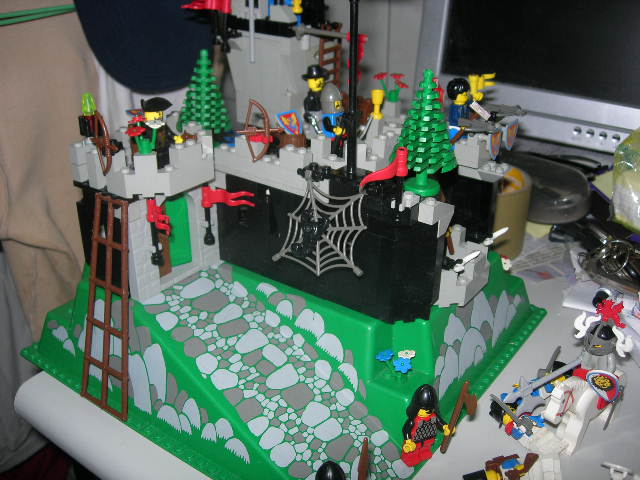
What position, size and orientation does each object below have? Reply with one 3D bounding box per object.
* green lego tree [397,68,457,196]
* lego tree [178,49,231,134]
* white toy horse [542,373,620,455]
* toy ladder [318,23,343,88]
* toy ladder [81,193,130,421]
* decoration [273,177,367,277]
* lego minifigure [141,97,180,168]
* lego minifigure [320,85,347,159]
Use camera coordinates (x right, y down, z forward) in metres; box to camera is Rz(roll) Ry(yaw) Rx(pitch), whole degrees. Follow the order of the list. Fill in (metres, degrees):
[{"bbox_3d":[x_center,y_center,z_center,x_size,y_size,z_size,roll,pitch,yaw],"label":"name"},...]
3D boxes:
[{"bbox_3d":[0.056,-0.056,0.362,0.036,0.065,0.036,0,26,0],"label":"green lego tree"},{"bbox_3d":[-0.070,-0.086,0.438,0.036,0.065,0.036,0,26,0],"label":"lego tree"},{"bbox_3d":[0.138,0.089,0.377,0.058,0.042,0.017,-23,34,-39],"label":"white toy horse"},{"bbox_3d":[0.008,-0.119,0.481,0.005,0.056,0.022,18,31,33],"label":"toy ladder"},{"bbox_3d":[-0.117,0.037,0.389,0.041,0.127,0.004,17,18,34],"label":"toy ladder"},{"bbox_3d":[-0.002,-0.006,0.376,0.057,0.060,0.007,11,28,21],"label":"decoration"},{"bbox_3d":[-0.095,-0.062,0.419,0.016,0.043,0.025,19,32,34],"label":"lego minifigure"},{"bbox_3d":[0.008,-0.070,0.413,0.017,0.043,0.025,21,33,36],"label":"lego minifigure"}]

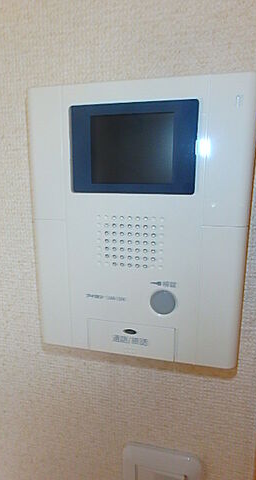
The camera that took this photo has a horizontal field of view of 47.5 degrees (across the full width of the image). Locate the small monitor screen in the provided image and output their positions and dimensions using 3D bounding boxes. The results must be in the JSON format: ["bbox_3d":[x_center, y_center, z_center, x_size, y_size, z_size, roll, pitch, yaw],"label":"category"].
[{"bbox_3d":[0.003,-0.065,0.211,0.059,0.047,0.008,3,11,12],"label":"small monitor screen"}]

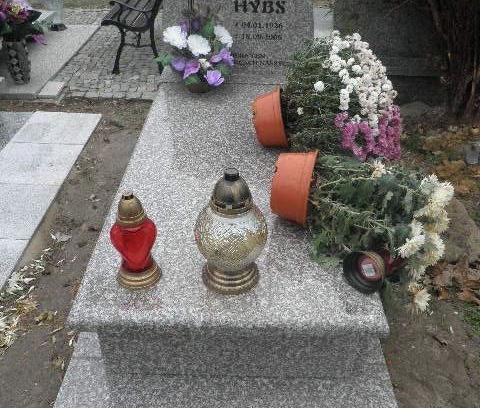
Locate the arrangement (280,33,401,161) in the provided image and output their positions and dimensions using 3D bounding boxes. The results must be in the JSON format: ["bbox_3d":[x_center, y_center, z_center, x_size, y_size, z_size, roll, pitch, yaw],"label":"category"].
[{"bbox_3d":[0.405,-0.444,2.064,0.466,0.427,0.427,1,36,0],"label":"arrangement"}]

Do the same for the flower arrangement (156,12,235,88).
[{"bbox_3d":[-0.214,-0.693,2.374,0.364,0.369,0.291,1,36,0],"label":"flower arrangement"}]

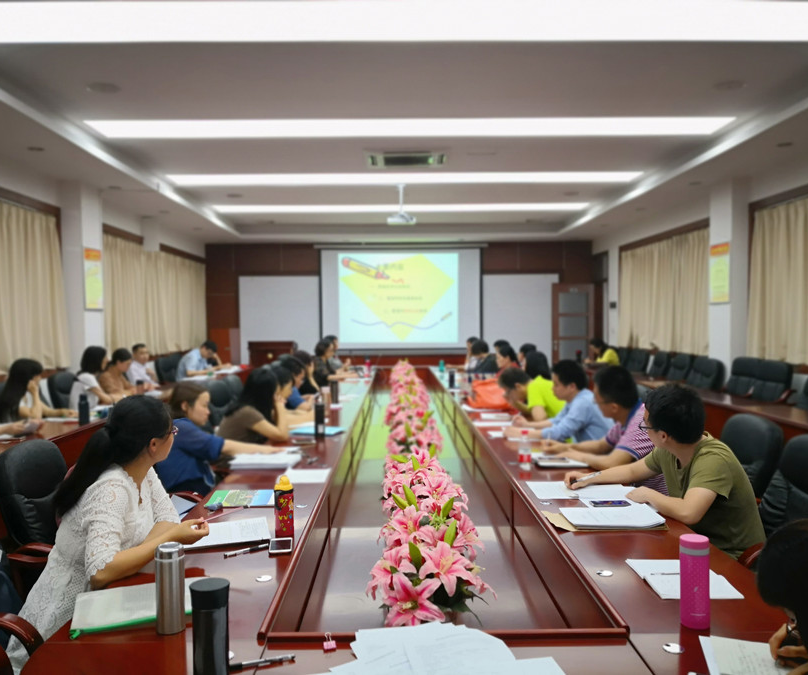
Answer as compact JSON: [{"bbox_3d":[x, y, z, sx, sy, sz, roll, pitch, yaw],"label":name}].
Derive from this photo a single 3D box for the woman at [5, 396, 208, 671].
[{"bbox_3d":[-0.866,0.804,2.071,0.700,1.230,0.540,0,1,12],"label":"woman"}]

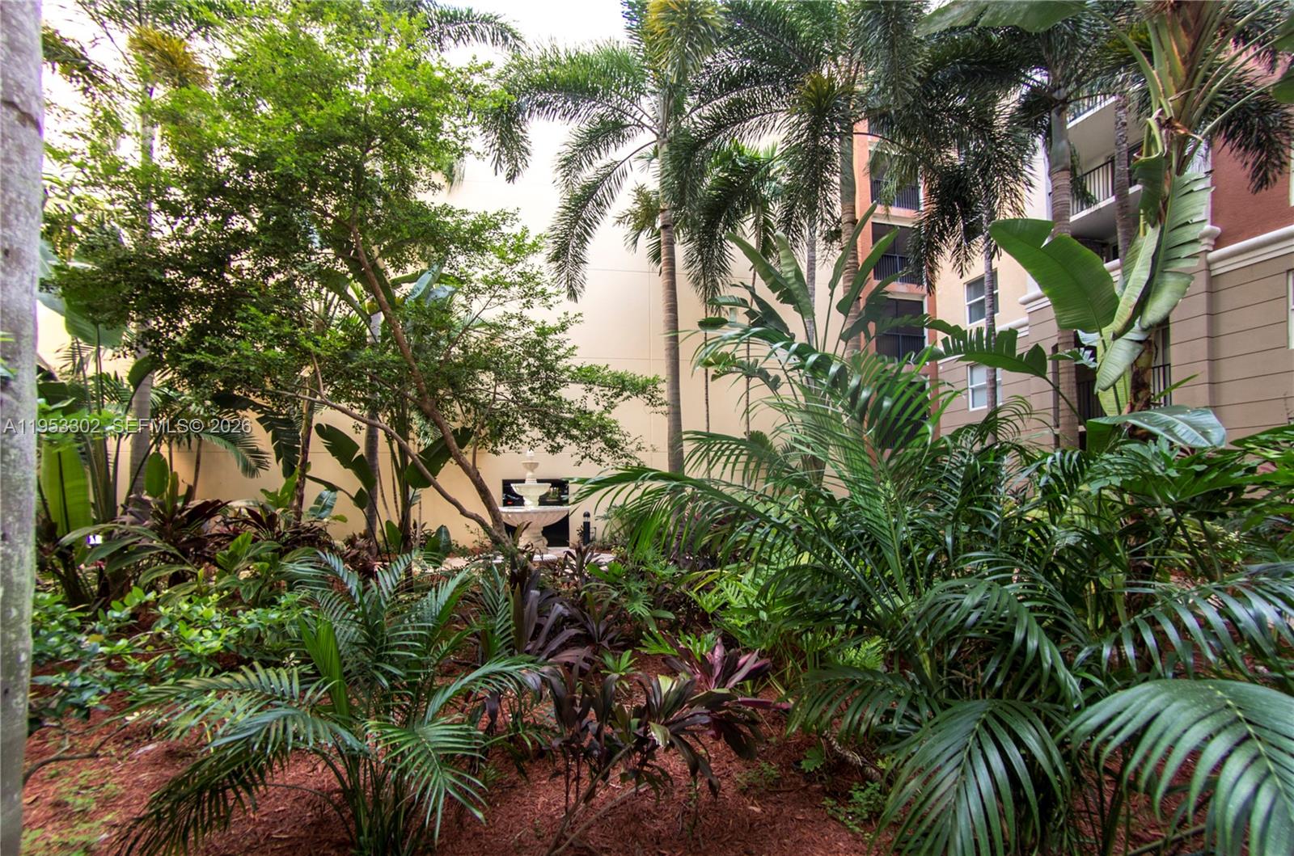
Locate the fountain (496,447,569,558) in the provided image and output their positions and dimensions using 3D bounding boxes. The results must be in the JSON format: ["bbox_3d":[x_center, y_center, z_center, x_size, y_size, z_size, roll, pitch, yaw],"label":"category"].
[{"bbox_3d":[-2.815,1.879,13.200,1.840,2.680,1.840,-1,-4,0],"label":"fountain"}]

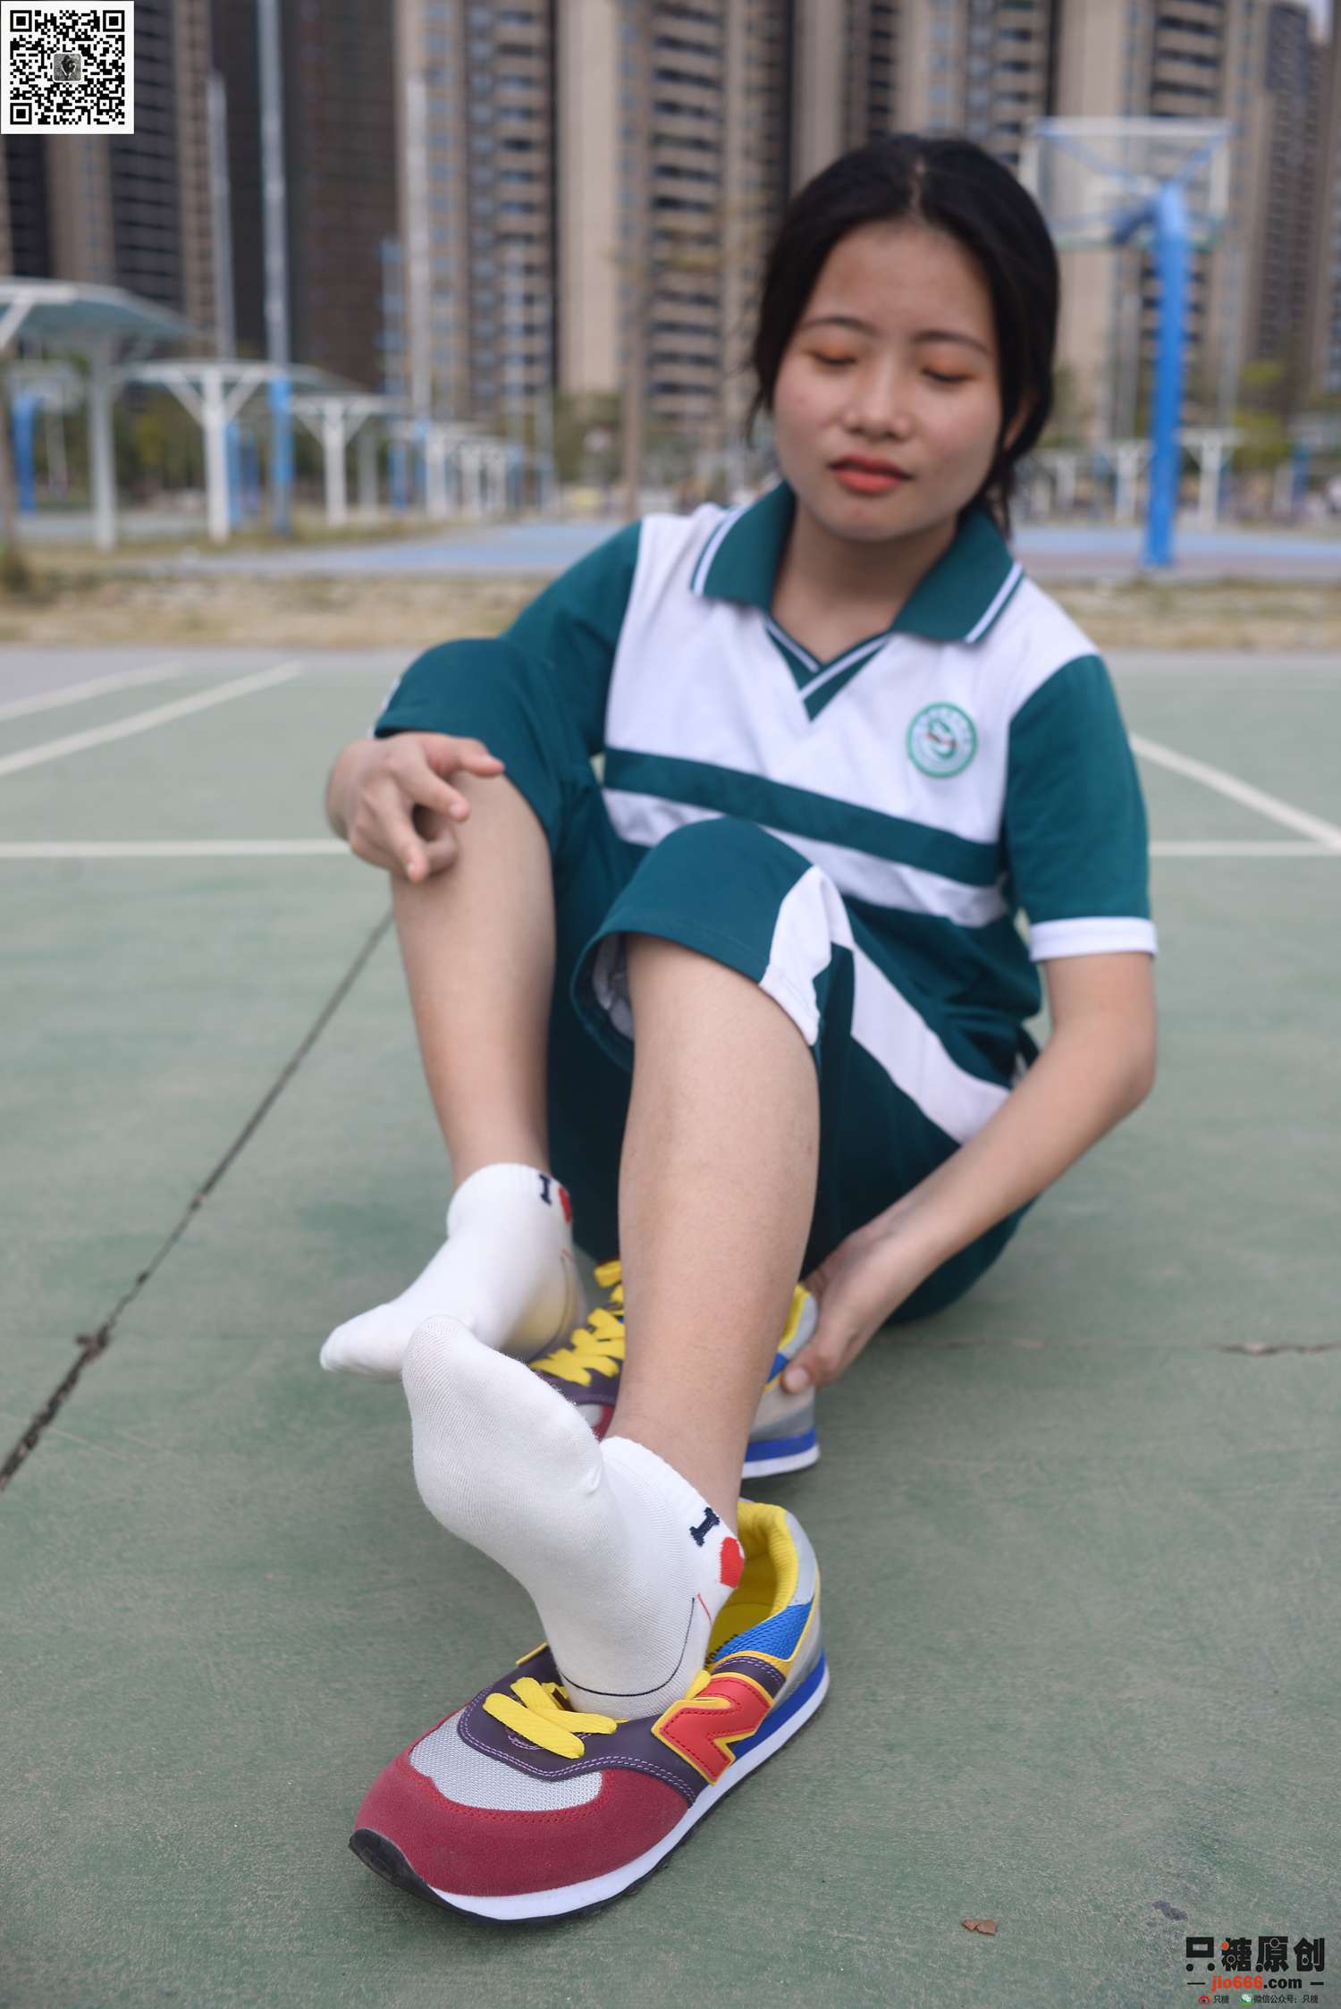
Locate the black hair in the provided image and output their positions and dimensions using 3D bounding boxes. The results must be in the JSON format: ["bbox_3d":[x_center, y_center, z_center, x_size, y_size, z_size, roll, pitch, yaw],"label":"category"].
[{"bbox_3d":[0.147,-0.418,1.230,0.185,0.240,0.205,10,27,8],"label":"black hair"}]

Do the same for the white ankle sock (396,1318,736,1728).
[{"bbox_3d":[-0.032,0.206,0.872,0.092,0.235,0.110,1,40,27],"label":"white ankle sock"}]

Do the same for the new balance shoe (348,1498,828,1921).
[{"bbox_3d":[-0.026,0.307,0.878,0.105,0.110,0.280,13,19,40],"label":"new balance shoe"}]

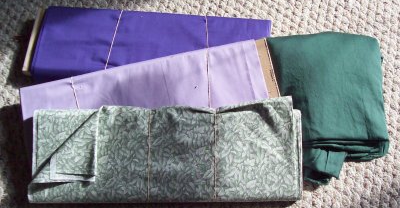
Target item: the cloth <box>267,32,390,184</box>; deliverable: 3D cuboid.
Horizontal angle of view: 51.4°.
[{"bbox_3d":[0.288,0.001,0.972,0.272,0.085,0.320,3,69,0],"label":"cloth"}]

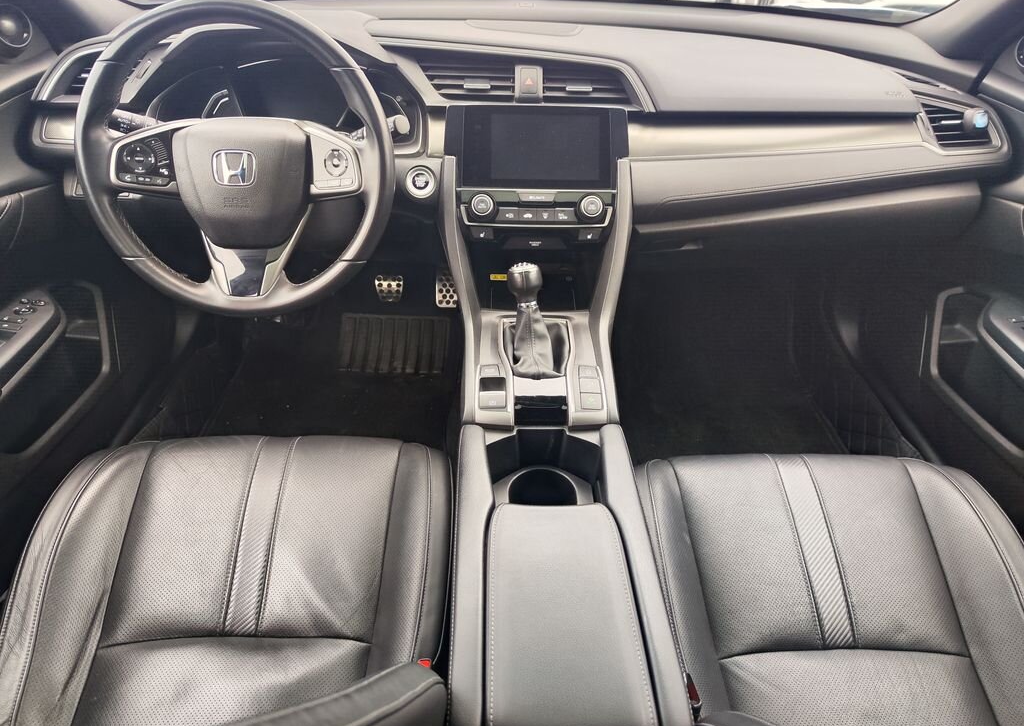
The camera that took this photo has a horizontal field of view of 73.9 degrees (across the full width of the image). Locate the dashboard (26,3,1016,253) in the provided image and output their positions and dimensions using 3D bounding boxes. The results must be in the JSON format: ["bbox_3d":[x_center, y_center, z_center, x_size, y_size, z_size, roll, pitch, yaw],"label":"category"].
[{"bbox_3d":[0.025,-0.381,1.081,1.450,0.300,0.460,1,36,-2],"label":"dashboard"}]

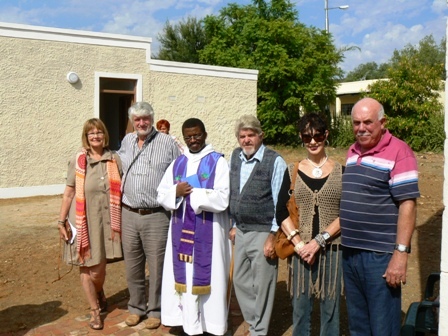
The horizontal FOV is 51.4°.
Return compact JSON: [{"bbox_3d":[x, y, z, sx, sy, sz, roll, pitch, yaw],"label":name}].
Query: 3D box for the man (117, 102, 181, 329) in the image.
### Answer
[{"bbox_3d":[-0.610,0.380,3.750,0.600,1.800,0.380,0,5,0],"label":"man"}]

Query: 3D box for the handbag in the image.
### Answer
[{"bbox_3d":[0.400,0.280,2.960,0.150,0.590,0.280,-3,6,-31],"label":"handbag"}]

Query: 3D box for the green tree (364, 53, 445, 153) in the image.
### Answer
[{"bbox_3d":[8.200,-2.800,20.500,4.100,4.300,3.900,0,5,0],"label":"green tree"}]

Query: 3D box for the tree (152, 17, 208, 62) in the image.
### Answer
[{"bbox_3d":[-1.850,-4.700,25.000,4.800,6.900,4.800,0,5,0],"label":"tree"}]

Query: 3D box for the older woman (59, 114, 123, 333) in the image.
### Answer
[{"bbox_3d":[-1.080,0.435,3.740,0.500,1.640,0.350,-2,5,-22],"label":"older woman"}]

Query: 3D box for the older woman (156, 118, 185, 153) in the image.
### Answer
[{"bbox_3d":[-0.800,0.120,6.850,0.500,1.620,0.350,0,5,-9],"label":"older woman"}]

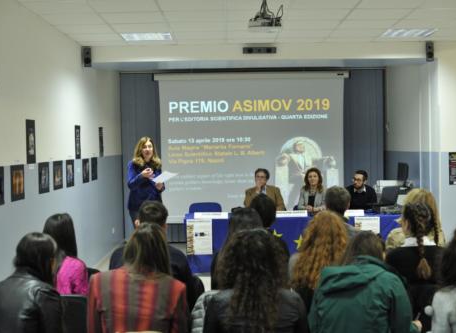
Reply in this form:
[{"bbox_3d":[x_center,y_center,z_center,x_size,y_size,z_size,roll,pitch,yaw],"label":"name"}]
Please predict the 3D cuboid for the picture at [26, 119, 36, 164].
[{"bbox_3d":[-1.783,-0.224,6.325,0.020,0.400,0.290,-1,2,0],"label":"picture"}]

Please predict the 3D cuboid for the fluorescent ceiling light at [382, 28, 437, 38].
[{"bbox_3d":[2.114,-1.570,8.124,0.590,0.060,0.590,-1,2,0],"label":"fluorescent ceiling light"}]

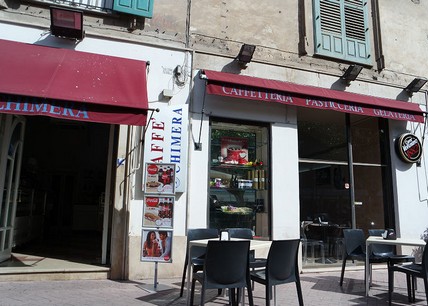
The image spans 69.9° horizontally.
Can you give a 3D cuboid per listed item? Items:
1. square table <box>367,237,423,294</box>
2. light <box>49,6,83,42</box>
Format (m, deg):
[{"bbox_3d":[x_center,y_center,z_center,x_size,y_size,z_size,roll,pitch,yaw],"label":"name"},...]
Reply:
[{"bbox_3d":[2.544,1.580,4.244,0.700,0.730,0.700,-4,-10,31],"label":"square table"},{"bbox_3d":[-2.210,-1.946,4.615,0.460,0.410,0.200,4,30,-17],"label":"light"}]

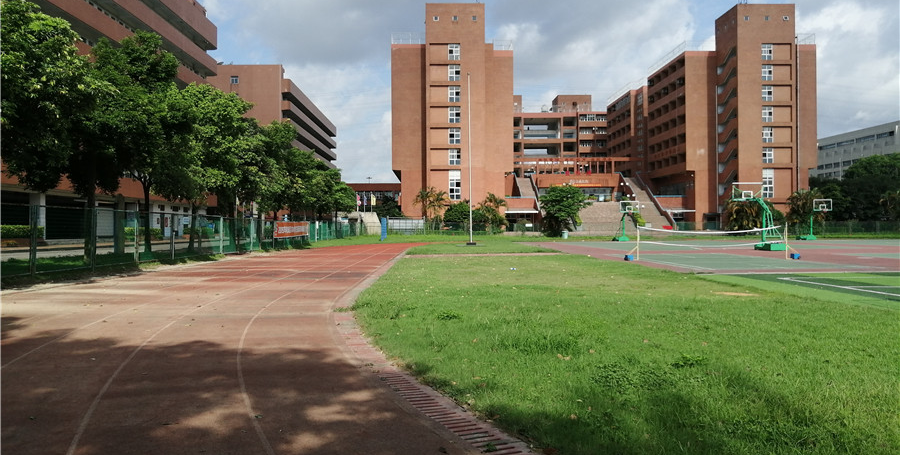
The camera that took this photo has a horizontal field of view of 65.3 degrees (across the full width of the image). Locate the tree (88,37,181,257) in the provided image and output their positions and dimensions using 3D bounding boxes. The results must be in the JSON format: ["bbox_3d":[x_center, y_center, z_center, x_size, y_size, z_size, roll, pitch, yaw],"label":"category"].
[{"bbox_3d":[-19.744,-5.390,44.000,6.000,14.000,6.000,0,0,0],"label":"tree"}]

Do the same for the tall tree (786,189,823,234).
[{"bbox_3d":[50.641,-2.137,100.000,5.400,6.800,5.200,0,0,0],"label":"tall tree"}]

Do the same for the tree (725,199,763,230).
[{"bbox_3d":[42.645,-1.816,102.000,5.400,4.900,5.200,0,0,0],"label":"tree"}]

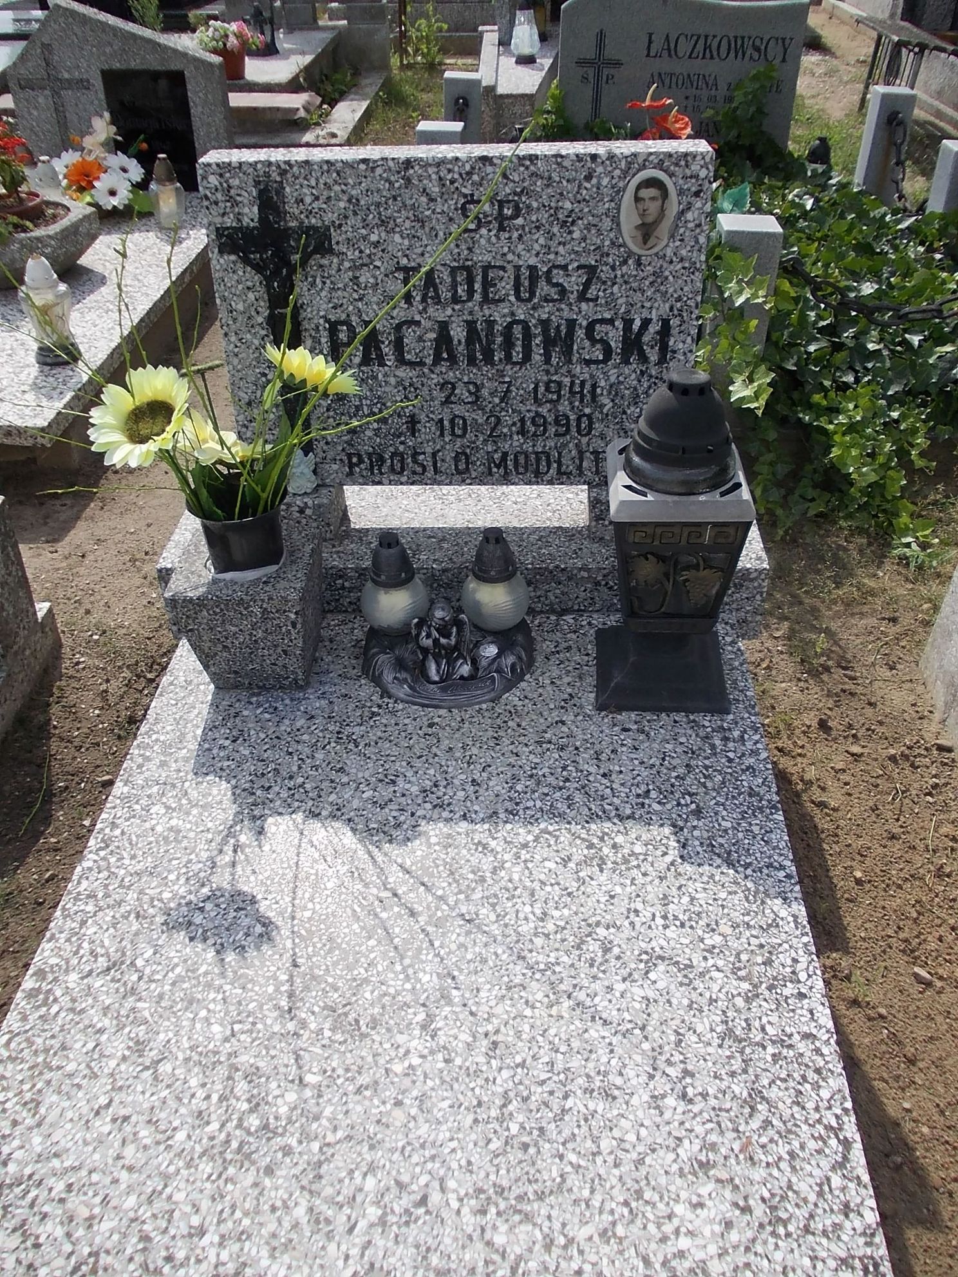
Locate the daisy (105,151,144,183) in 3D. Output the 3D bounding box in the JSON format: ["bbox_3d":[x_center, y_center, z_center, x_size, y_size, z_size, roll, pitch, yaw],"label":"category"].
[{"bbox_3d":[-1.094,-1.454,3.195,0.120,0.115,0.040,-39,8,-38],"label":"daisy"}]

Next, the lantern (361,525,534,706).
[{"bbox_3d":[-0.051,-0.042,1.571,0.273,0.194,0.233,0,38,4],"label":"lantern"}]

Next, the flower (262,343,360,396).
[{"bbox_3d":[-0.234,-0.377,1.448,0.128,0.128,0.058,14,71,20],"label":"flower"}]

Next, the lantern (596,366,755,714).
[{"bbox_3d":[0.275,-0.148,1.451,0.201,0.484,0.201,0,38,4],"label":"lantern"}]

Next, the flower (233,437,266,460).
[{"bbox_3d":[-0.321,-0.261,1.428,0.080,0.050,0.080,0,38,4],"label":"flower"}]

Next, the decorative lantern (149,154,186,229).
[{"bbox_3d":[-0.967,-1.379,3.180,0.110,0.198,0.110,0,38,4],"label":"decorative lantern"}]

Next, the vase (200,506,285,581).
[{"bbox_3d":[-0.353,-0.163,1.544,0.146,0.114,0.146,0,38,4],"label":"vase"}]

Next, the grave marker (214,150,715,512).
[{"bbox_3d":[-0.031,-0.485,1.656,0.748,0.525,0.105,0,32,4],"label":"grave marker"}]

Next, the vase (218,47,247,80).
[{"bbox_3d":[-1.129,-2.621,4.700,0.145,0.140,0.145,0,38,4],"label":"vase"}]

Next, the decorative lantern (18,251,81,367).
[{"bbox_3d":[-0.979,-0.753,2.345,0.117,0.226,0.114,0,38,4],"label":"decorative lantern"}]

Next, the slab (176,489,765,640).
[{"bbox_3d":[-0.024,-0.149,1.839,0.998,0.148,0.296,0,38,4],"label":"slab"}]

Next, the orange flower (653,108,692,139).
[{"bbox_3d":[0.533,-1.421,2.850,0.110,0.095,0.050,0,3,4],"label":"orange flower"}]

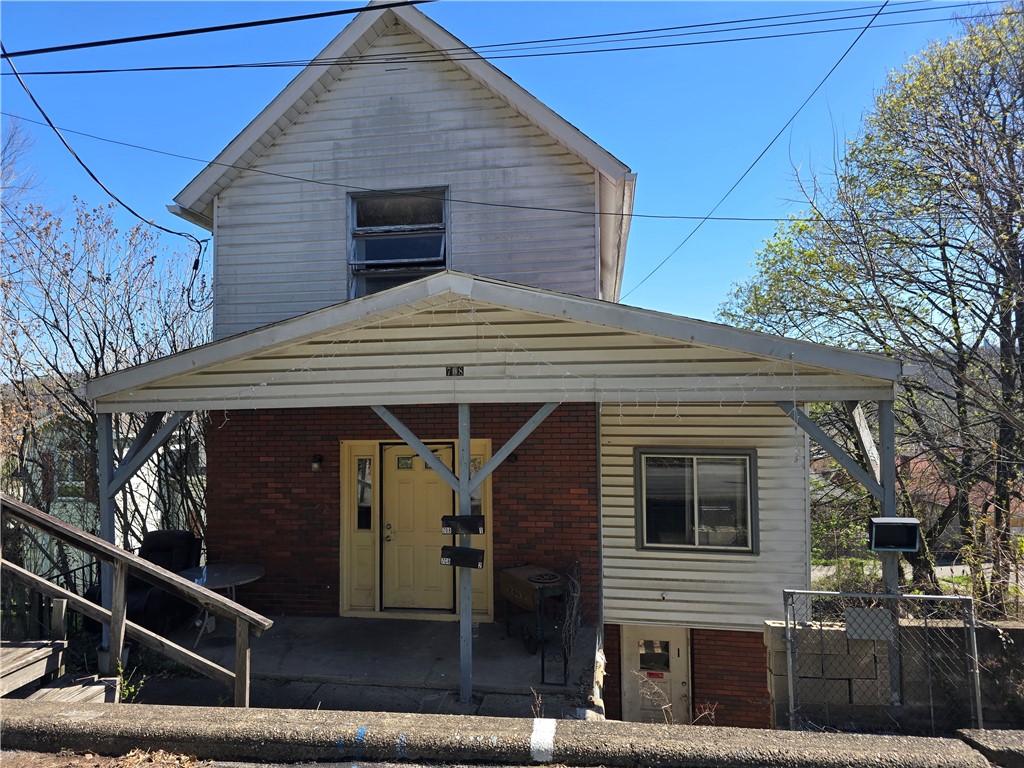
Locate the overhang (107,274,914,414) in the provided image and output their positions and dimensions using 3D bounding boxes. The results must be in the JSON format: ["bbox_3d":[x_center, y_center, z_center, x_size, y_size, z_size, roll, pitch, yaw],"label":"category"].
[{"bbox_3d":[-0.347,-0.363,7.018,7.284,1.152,2.100,-1,-3,10],"label":"overhang"}]

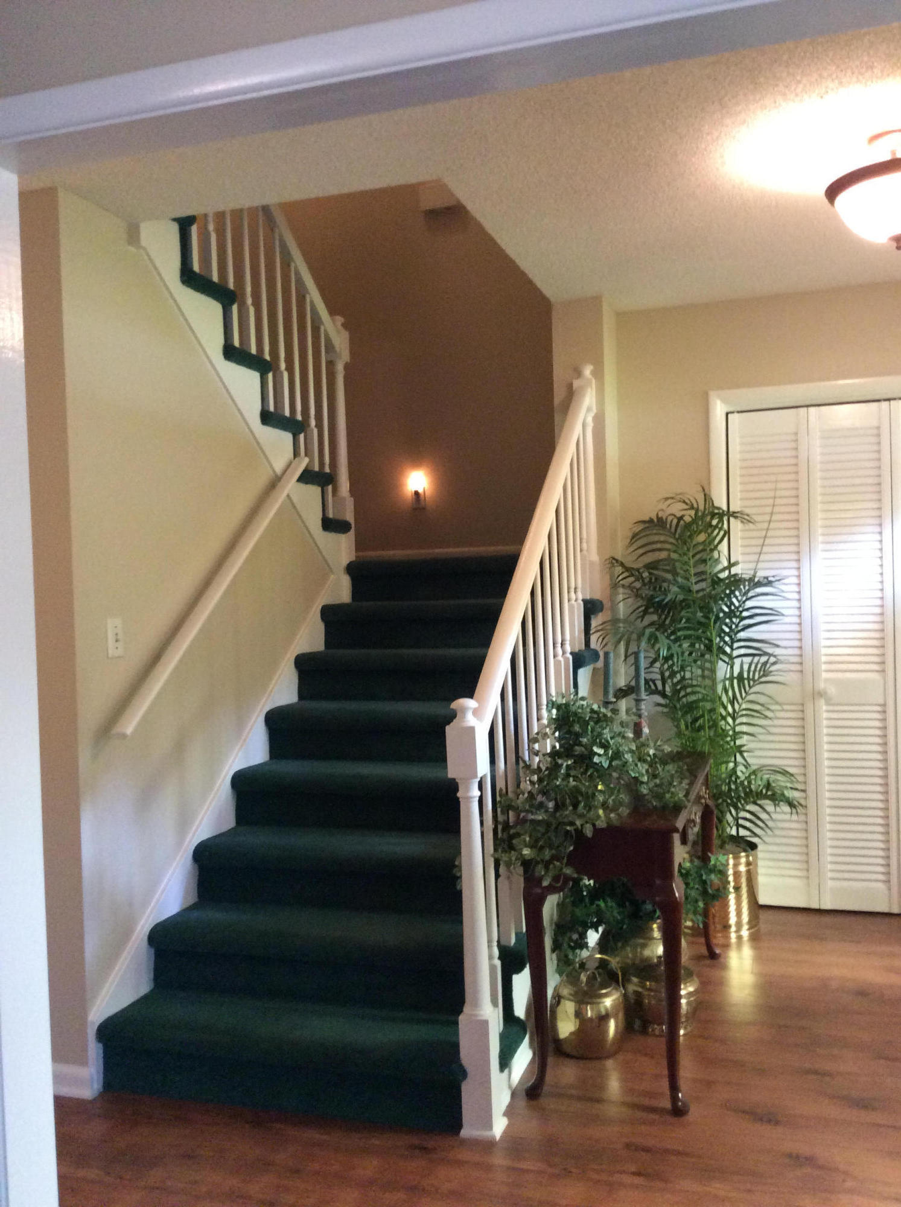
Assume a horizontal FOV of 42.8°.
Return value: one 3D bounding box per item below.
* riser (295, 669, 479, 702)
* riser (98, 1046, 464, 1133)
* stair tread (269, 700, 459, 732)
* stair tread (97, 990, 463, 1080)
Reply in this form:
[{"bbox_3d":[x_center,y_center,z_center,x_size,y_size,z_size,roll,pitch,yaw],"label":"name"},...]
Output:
[{"bbox_3d":[-0.060,0.300,4.245,1.080,0.127,0.030,-1,1,17],"label":"riser"},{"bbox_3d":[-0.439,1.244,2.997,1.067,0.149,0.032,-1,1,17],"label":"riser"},{"bbox_3d":[-0.086,0.400,4.125,1.130,0.058,0.301,-1,1,17],"label":"stair tread"},{"bbox_3d":[-0.382,1.149,3.063,1.100,0.055,0.301,-1,1,17],"label":"stair tread"}]

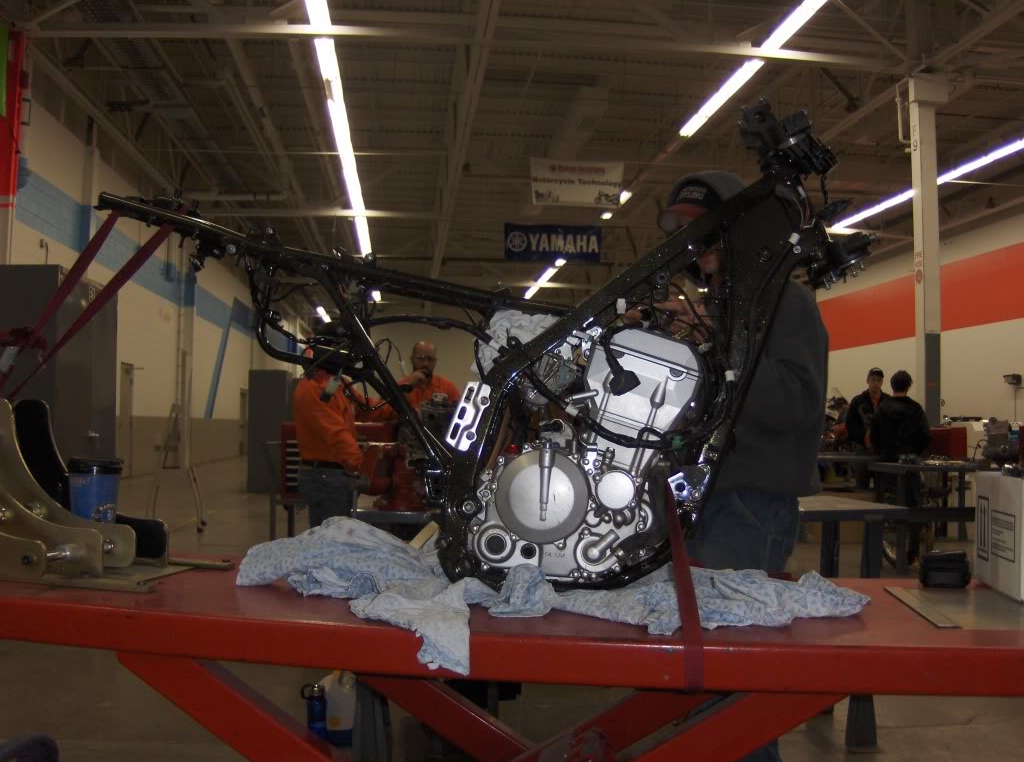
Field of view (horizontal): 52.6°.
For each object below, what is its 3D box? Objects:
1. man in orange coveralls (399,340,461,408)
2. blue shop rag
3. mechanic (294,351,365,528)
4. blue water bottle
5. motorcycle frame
[{"bbox_3d":[-0.545,0.637,6.881,0.520,1.775,0.400,0,-2,8],"label":"man in orange coveralls"},{"bbox_3d":[0.040,0.337,1.678,1.100,0.170,0.480,0,-2,12],"label":"blue shop rag"},{"bbox_3d":[-0.960,0.583,5.482,0.520,1.775,0.520,1,-2,-15],"label":"mechanic"},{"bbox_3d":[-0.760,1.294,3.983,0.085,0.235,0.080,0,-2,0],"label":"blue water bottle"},{"bbox_3d":[-0.100,-0.045,1.773,1.340,0.770,0.360,0,-2,12],"label":"motorcycle frame"}]

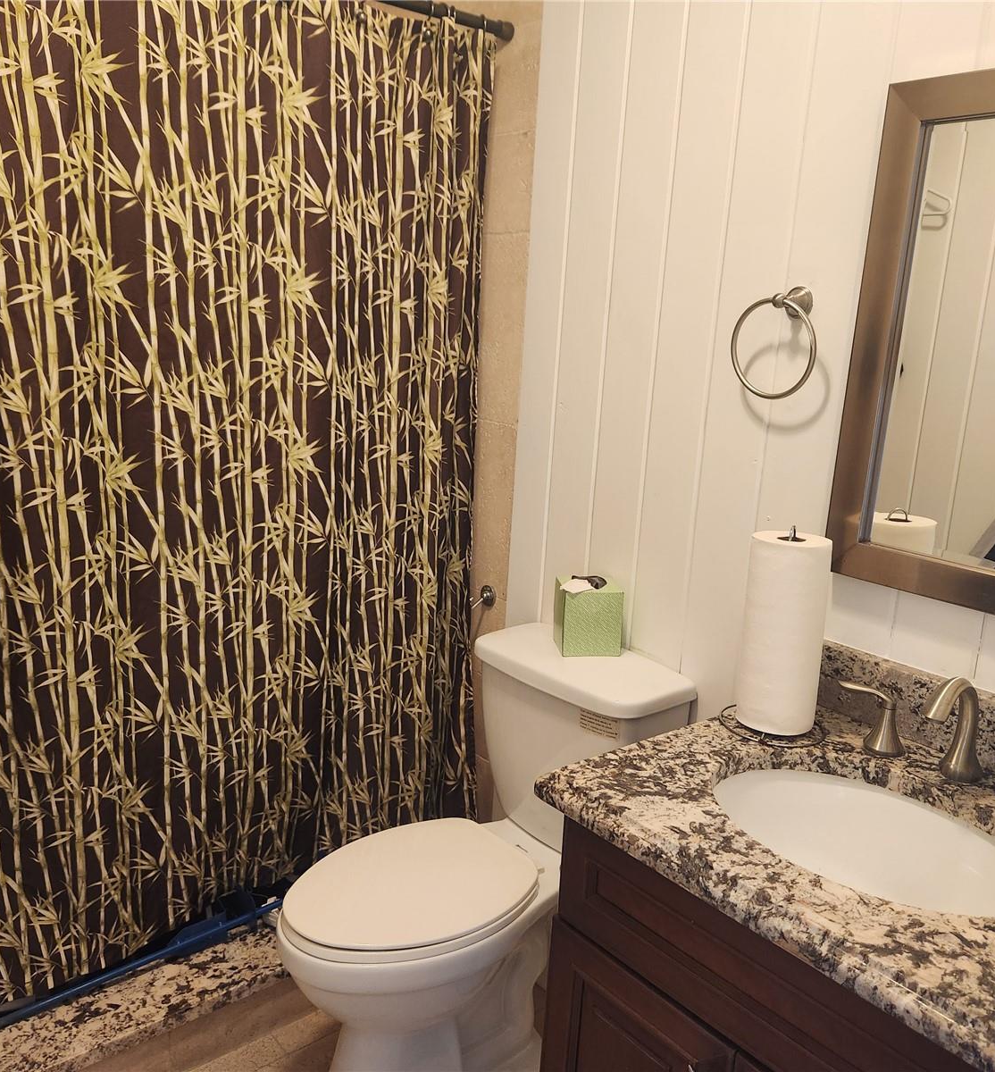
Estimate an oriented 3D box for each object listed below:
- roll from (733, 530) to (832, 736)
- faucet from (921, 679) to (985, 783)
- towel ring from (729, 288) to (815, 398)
[{"bbox_3d":[0.420,0.140,1.395,0.113,0.278,0.113,3,13,-1],"label":"roll"},{"bbox_3d":[0.601,0.256,1.252,0.155,0.150,0.055,-7,16,-39],"label":"faucet"},{"bbox_3d":[0.447,-0.304,1.495,0.067,0.175,0.156,-7,16,-39],"label":"towel ring"}]

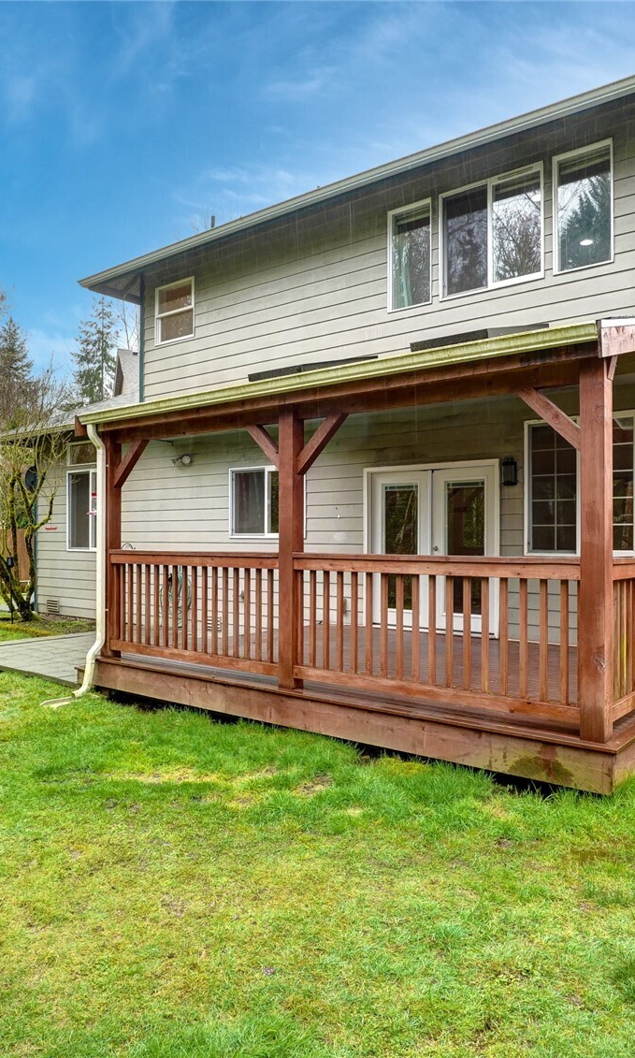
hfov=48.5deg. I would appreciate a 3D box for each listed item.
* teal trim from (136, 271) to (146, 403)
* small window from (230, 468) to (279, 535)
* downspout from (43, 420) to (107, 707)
[{"bbox_3d":[-2.853,-2.792,11.448,0.100,2.600,0.050,0,-1,38],"label":"teal trim"},{"bbox_3d":[-0.758,-0.391,10.517,1.520,1.060,0.090,0,-1,38],"label":"small window"},{"bbox_3d":[-2.222,0.300,6.503,0.160,2.580,0.650,0,-1,38],"label":"downspout"}]

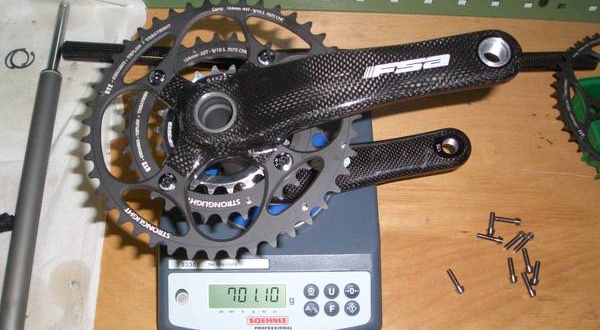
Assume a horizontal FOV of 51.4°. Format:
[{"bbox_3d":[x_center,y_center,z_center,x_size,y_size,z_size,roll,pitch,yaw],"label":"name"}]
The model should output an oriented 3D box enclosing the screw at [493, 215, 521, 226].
[{"bbox_3d":[0.201,0.053,0.603,0.025,0.007,0.007,7,65,6],"label":"screw"}]

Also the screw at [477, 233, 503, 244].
[{"bbox_3d":[0.181,0.070,0.595,0.025,0.007,0.007,12,66,9],"label":"screw"}]

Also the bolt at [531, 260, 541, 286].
[{"bbox_3d":[0.220,0.101,0.581,0.007,0.007,0.025,18,63,8],"label":"bolt"}]

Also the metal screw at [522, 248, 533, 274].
[{"bbox_3d":[0.212,0.089,0.582,0.007,0.007,0.025,-4,61,-2],"label":"metal screw"}]

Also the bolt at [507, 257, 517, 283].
[{"bbox_3d":[0.197,0.098,0.578,0.007,0.007,0.025,-1,61,0],"label":"bolt"}]

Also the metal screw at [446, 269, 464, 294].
[{"bbox_3d":[0.143,0.107,0.574,0.007,0.007,0.025,-20,63,-9],"label":"metal screw"}]

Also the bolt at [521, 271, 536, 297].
[{"bbox_3d":[0.211,0.110,0.576,0.007,0.007,0.025,-14,63,-6],"label":"bolt"}]

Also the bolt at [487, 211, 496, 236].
[{"bbox_3d":[0.184,0.057,0.602,0.007,0.007,0.025,12,63,5],"label":"bolt"}]

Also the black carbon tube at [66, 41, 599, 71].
[{"bbox_3d":[0.032,-0.115,0.661,0.570,0.025,0.029,1,65,1],"label":"black carbon tube"}]

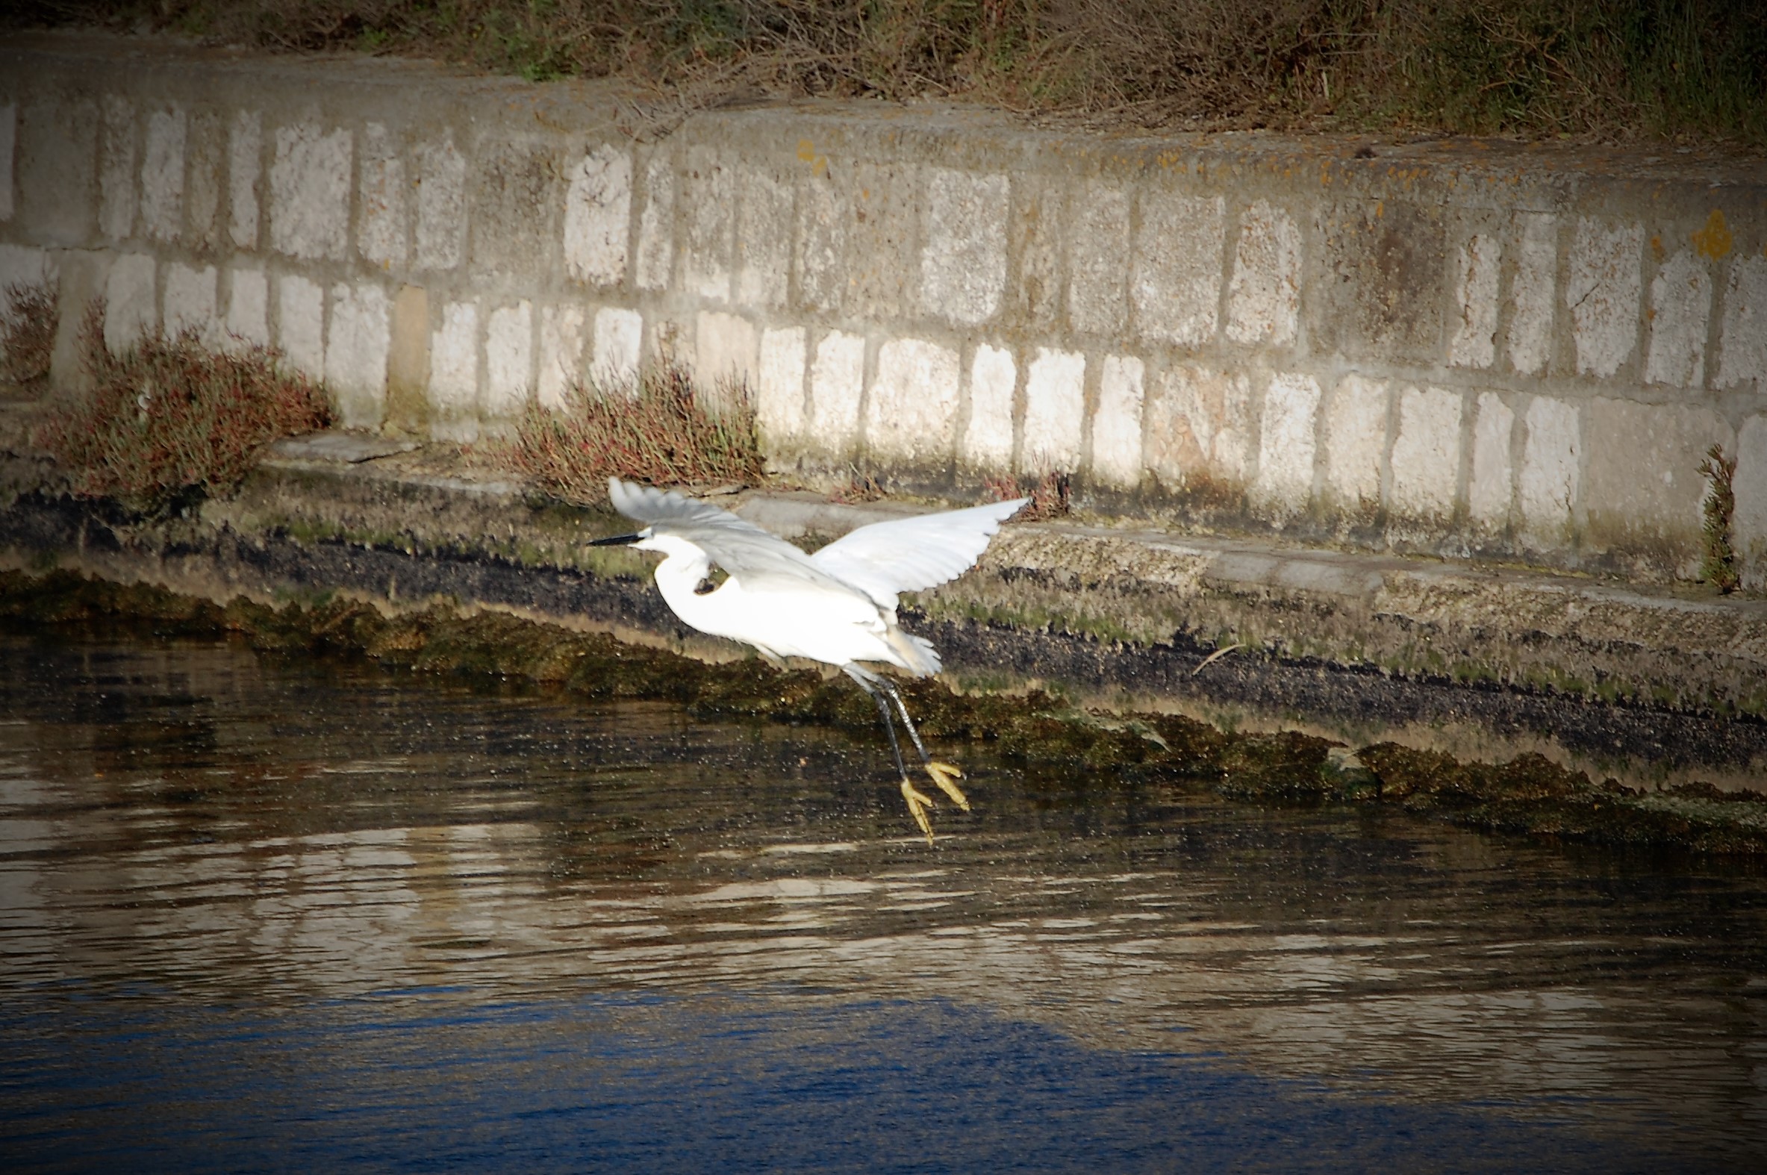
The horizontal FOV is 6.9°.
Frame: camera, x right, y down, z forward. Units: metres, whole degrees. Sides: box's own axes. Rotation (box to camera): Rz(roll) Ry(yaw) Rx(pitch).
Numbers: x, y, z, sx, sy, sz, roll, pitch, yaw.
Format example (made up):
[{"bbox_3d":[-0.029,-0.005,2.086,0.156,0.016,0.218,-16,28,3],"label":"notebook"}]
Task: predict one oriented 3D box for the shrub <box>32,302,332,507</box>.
[{"bbox_3d":[-1.073,-0.274,22.490,0.360,0.308,0.568,-6,7,-31],"label":"shrub"}]

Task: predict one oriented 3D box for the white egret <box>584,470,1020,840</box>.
[{"bbox_3d":[-0.139,0.060,17.400,0.510,0.465,0.830,1,7,33],"label":"white egret"}]

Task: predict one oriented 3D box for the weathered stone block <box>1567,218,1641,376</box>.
[{"bbox_3d":[1.026,-0.382,19.619,0.150,0.208,0.159,3,2,-32],"label":"weathered stone block"}]

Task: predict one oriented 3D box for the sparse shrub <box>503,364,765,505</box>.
[{"bbox_3d":[-0.364,-0.222,21.415,0.280,0.199,0.503,-6,7,-31],"label":"sparse shrub"}]

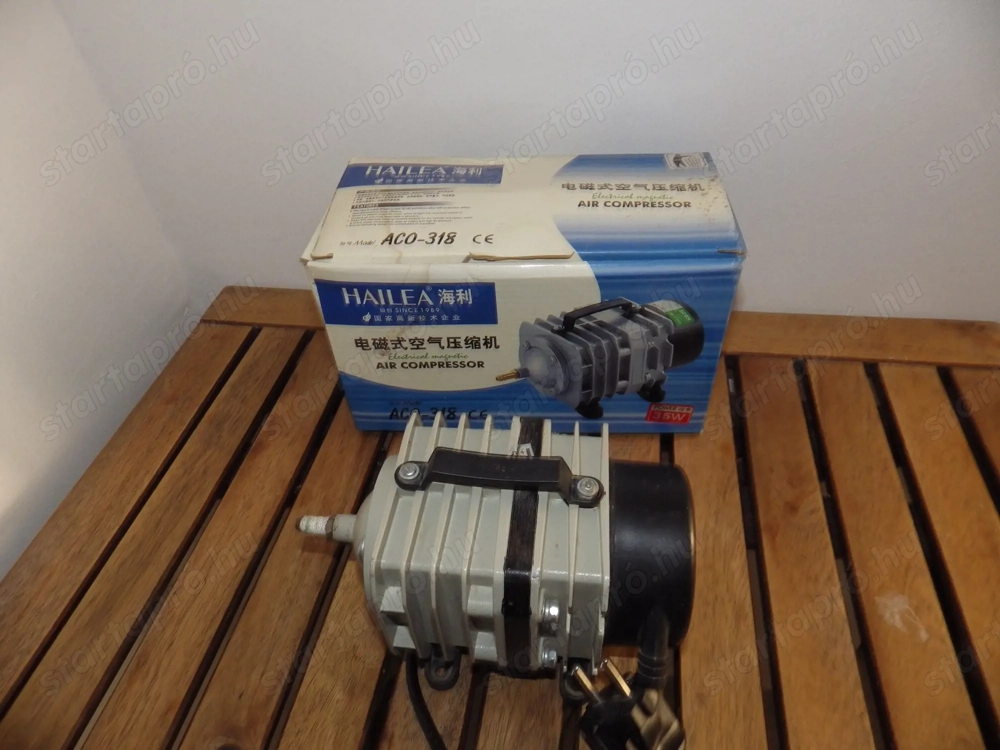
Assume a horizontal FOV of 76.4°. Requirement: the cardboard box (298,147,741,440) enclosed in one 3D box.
[{"bbox_3d":[0.020,-0.060,0.481,0.265,0.158,0.133,0,45,5],"label":"cardboard box"}]

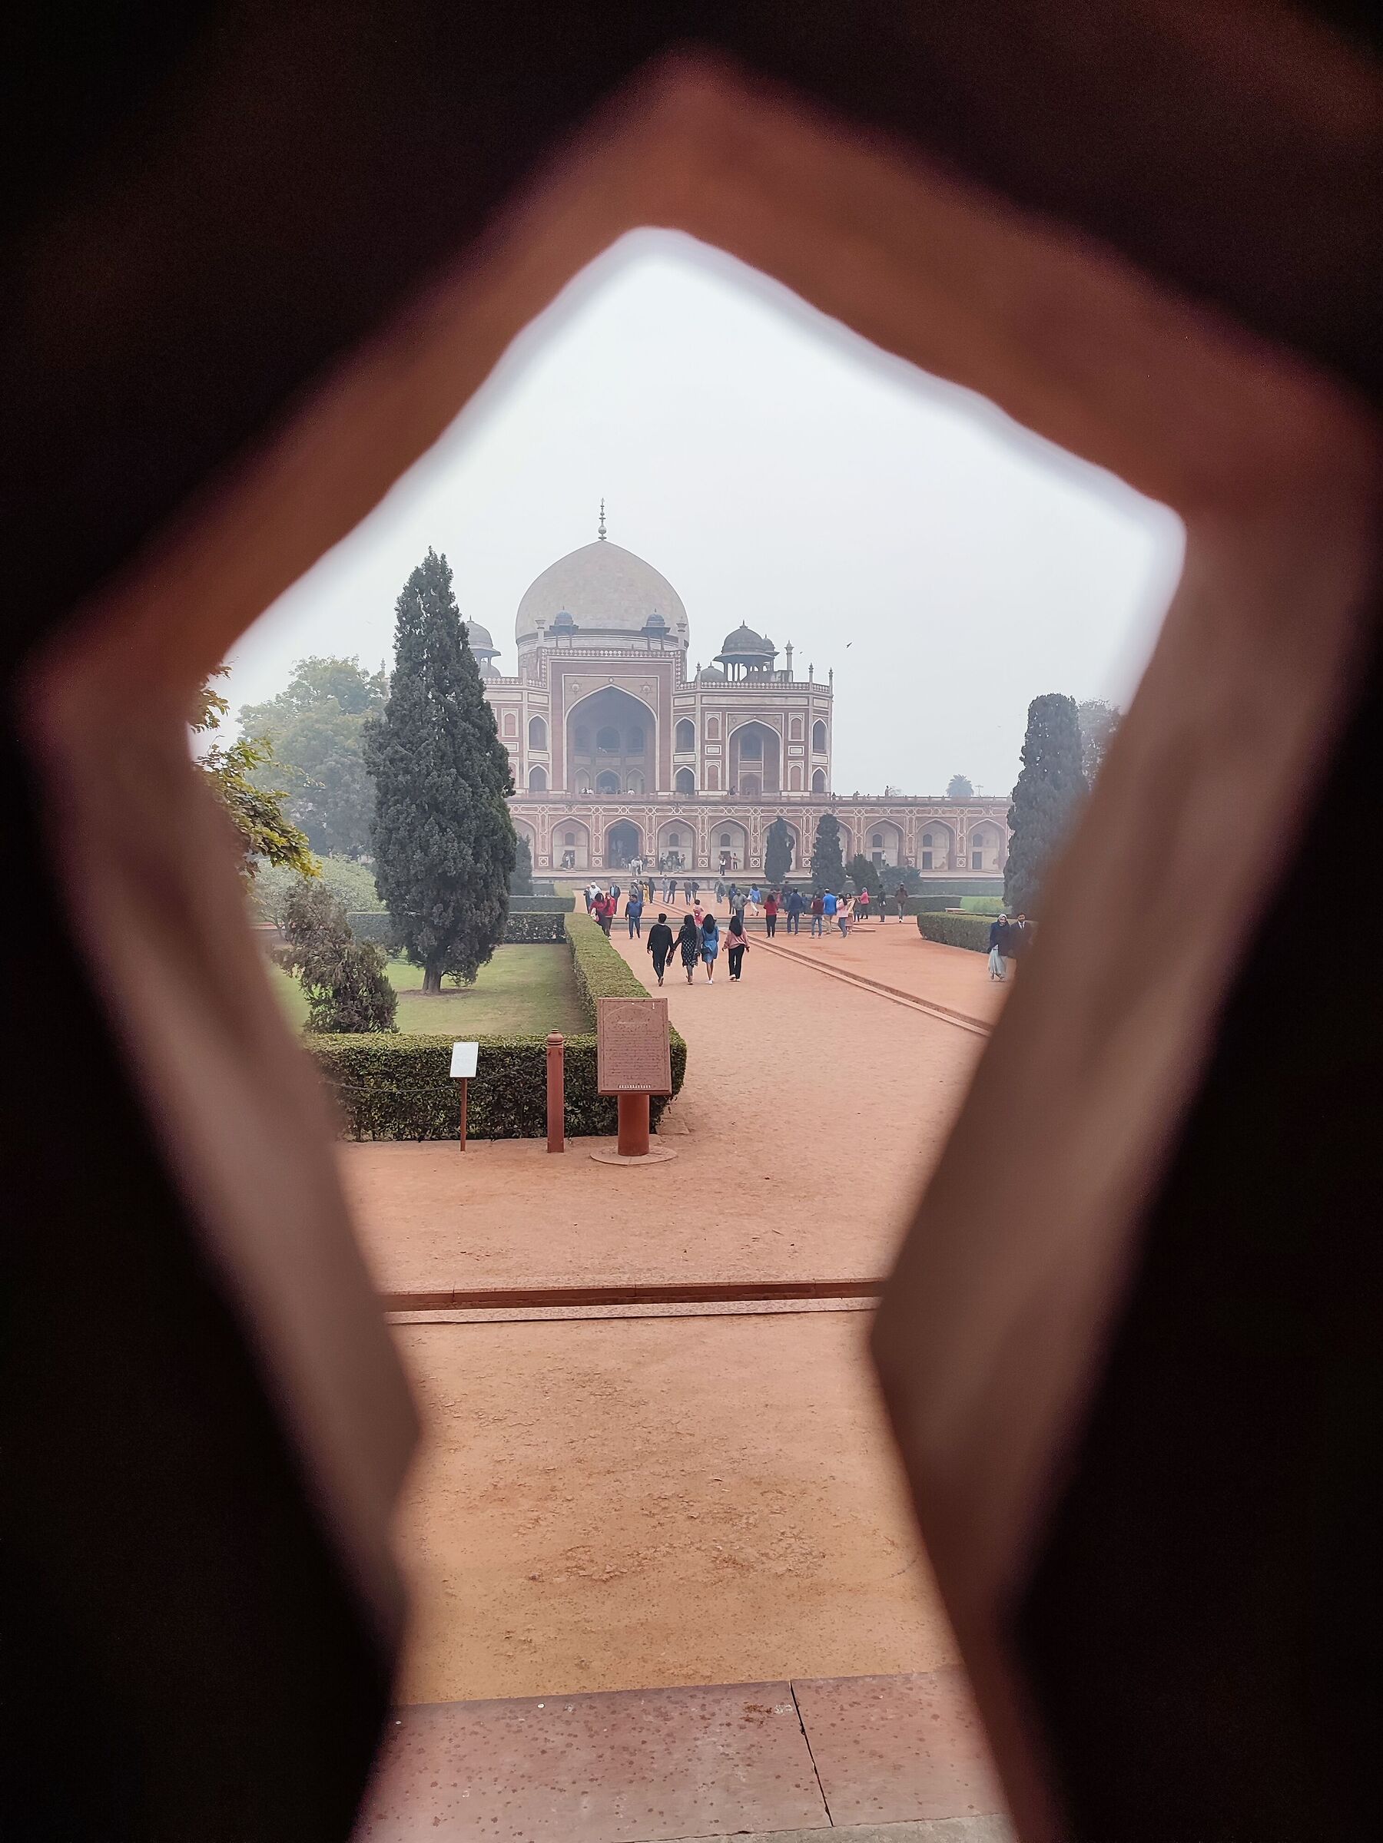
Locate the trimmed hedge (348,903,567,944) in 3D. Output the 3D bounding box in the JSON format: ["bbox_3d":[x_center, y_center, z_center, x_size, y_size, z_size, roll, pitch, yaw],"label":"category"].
[{"bbox_3d":[-8.346,0.235,47.175,7.900,1.080,1.100,0,3,-6],"label":"trimmed hedge"}]

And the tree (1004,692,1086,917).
[{"bbox_3d":[17.094,-5.380,62.757,4.200,10.690,4.200,0,3,-6],"label":"tree"}]

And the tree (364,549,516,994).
[{"bbox_3d":[-5.622,-3.317,29.578,3.350,9.800,3.350,0,3,-6],"label":"tree"}]

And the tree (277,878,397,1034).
[{"bbox_3d":[-5.675,0.642,21.240,1.950,2.640,1.900,0,3,-6],"label":"tree"}]

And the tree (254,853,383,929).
[{"bbox_3d":[-14.366,-1.043,50.929,5.500,3.150,5.200,0,3,-6],"label":"tree"}]

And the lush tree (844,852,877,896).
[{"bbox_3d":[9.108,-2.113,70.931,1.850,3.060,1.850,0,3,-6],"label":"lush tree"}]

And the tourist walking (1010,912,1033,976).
[{"bbox_3d":[7.965,0.623,31.962,0.560,1.680,0.360,0,3,2],"label":"tourist walking"}]

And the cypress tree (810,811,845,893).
[{"bbox_3d":[7.678,-3.481,74.877,1.950,5.420,1.950,0,3,-6],"label":"cypress tree"}]

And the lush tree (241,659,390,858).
[{"bbox_3d":[-26.018,-10.337,94.611,12.300,17.160,12.000,0,3,-6],"label":"lush tree"}]

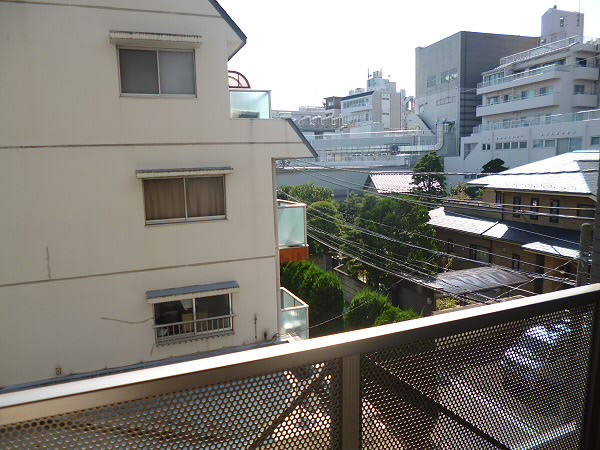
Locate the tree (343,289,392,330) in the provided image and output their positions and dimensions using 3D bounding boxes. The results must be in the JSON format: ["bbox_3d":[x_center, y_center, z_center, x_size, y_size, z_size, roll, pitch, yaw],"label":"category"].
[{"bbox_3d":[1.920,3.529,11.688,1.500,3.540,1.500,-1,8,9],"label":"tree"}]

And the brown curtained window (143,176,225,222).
[{"bbox_3d":[-2.537,-0.564,9.286,1.730,1.010,0.100,-5,8,-19],"label":"brown curtained window"}]

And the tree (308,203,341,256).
[{"bbox_3d":[1.559,1.131,27.406,2.800,5.500,2.800,-2,8,3],"label":"tree"}]

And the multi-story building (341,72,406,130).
[{"bbox_3d":[16.133,-20.765,91.599,9.200,21.440,12.000,-6,9,-29],"label":"multi-story building"}]

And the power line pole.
[{"bbox_3d":[5.409,3.147,8.121,0.270,6.410,0.270,3,9,35],"label":"power line pole"}]

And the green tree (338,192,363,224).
[{"bbox_3d":[3.860,0.409,31.356,2.600,5.710,2.600,-1,8,7],"label":"green tree"}]

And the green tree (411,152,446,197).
[{"bbox_3d":[10.496,-2.270,34.053,3.000,7.230,3.000,0,8,17],"label":"green tree"}]

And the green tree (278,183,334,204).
[{"bbox_3d":[0.451,-0.263,32.258,4.600,6.040,4.000,-2,8,1],"label":"green tree"}]

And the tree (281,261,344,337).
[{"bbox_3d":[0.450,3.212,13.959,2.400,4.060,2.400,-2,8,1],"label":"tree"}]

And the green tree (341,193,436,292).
[{"bbox_3d":[5.055,1.290,23.408,5.200,6.010,5.000,0,8,12],"label":"green tree"}]

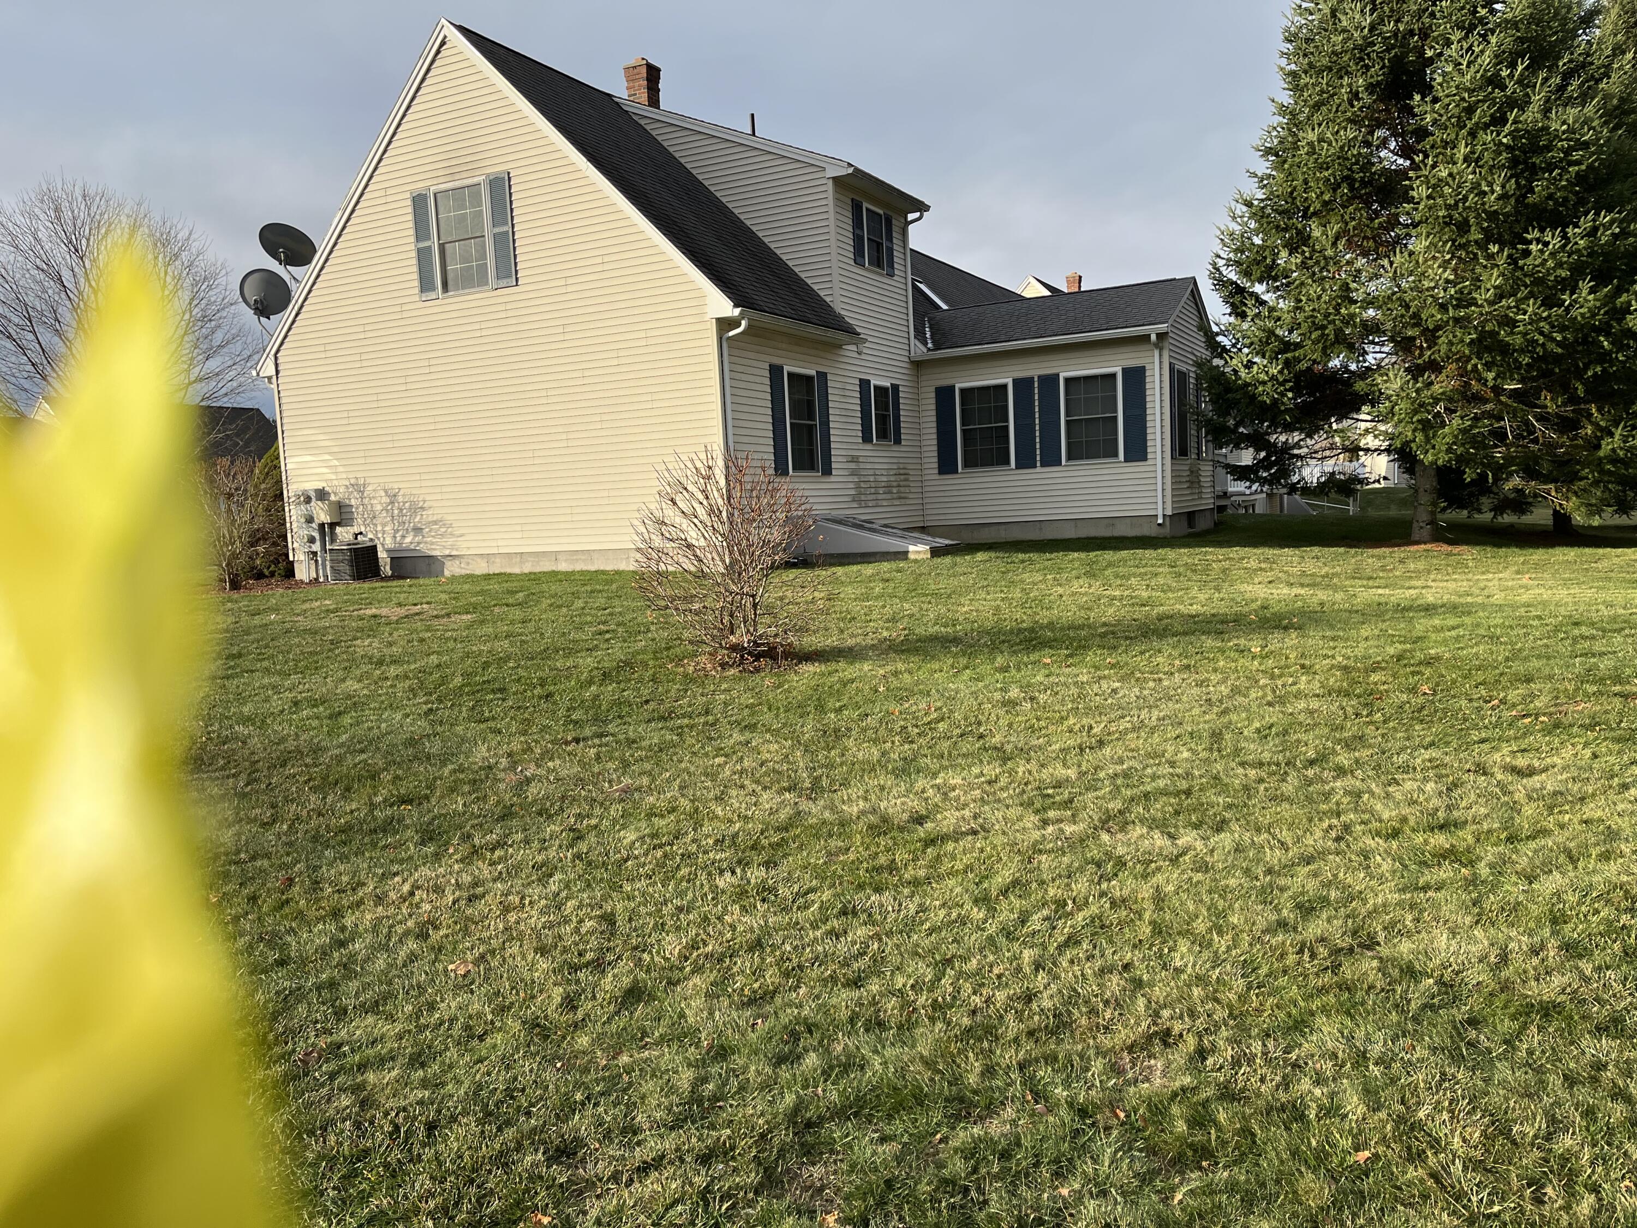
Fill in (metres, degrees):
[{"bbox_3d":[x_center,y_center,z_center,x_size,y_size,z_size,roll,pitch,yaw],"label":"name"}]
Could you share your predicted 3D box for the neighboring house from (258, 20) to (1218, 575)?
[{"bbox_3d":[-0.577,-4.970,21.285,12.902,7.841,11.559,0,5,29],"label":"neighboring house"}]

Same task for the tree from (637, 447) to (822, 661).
[{"bbox_3d":[-0.660,-0.417,9.000,1.400,1.540,1.350,-3,5,0],"label":"tree"}]

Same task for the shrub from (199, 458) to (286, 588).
[{"bbox_3d":[-8.613,-1.351,18.300,1.400,2.000,1.400,-3,5,0],"label":"shrub"}]

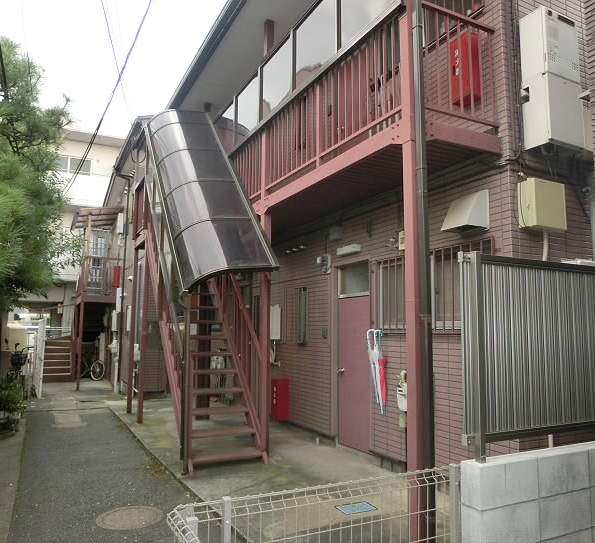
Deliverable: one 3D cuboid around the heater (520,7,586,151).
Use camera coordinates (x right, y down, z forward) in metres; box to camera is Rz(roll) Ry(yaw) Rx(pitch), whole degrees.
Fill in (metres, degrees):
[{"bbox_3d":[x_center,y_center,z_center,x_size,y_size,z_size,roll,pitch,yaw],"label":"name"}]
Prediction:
[{"bbox_3d":[2.362,-1.744,4.667,0.460,1.260,0.250,4,-8,-27],"label":"heater"}]

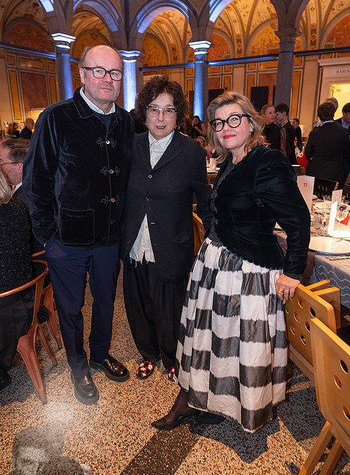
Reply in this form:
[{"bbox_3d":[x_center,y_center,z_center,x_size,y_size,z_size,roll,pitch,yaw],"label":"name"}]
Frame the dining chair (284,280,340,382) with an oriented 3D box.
[{"bbox_3d":[0.727,0.550,1.698,0.500,0.785,0.420,-8,18,-26],"label":"dining chair"}]

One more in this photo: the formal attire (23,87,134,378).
[{"bbox_3d":[-0.465,0.091,1.849,0.570,1.530,0.360,-11,19,-32],"label":"formal attire"}]

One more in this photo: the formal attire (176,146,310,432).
[{"bbox_3d":[0.276,0.275,1.623,0.570,1.260,0.540,15,22,43],"label":"formal attire"}]

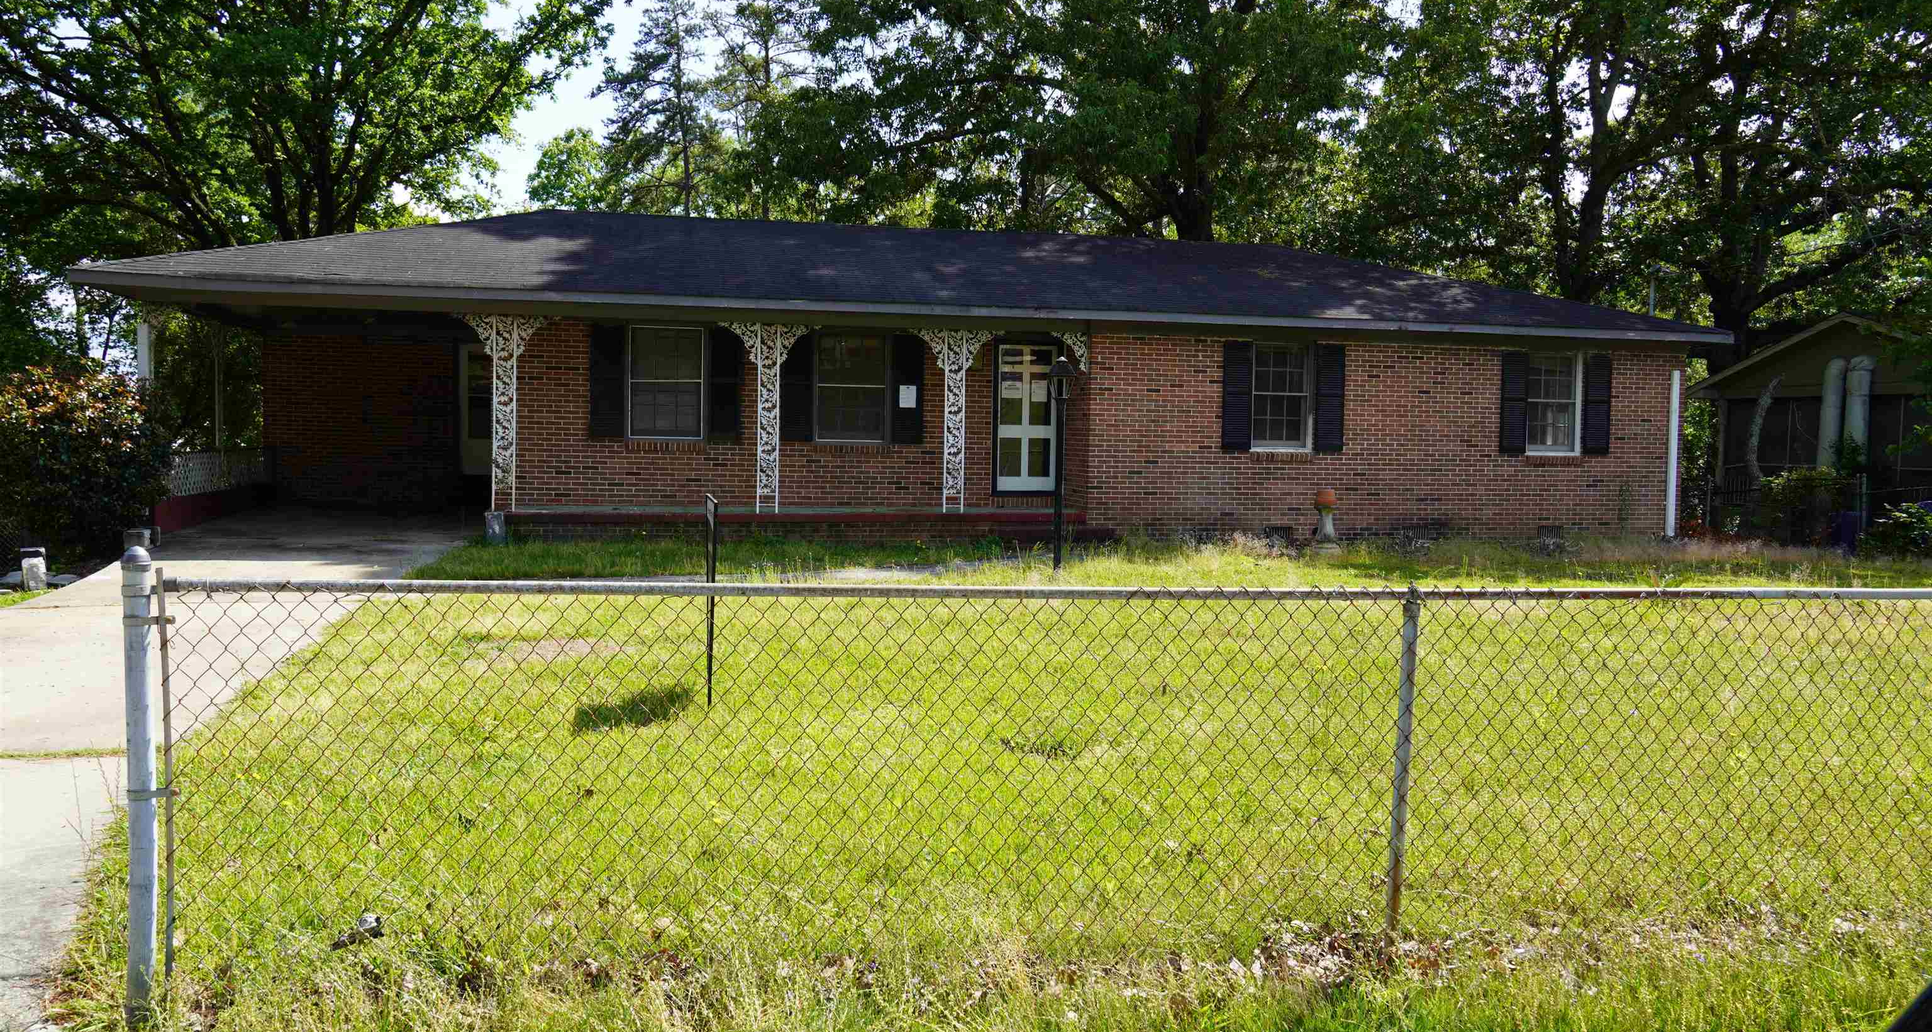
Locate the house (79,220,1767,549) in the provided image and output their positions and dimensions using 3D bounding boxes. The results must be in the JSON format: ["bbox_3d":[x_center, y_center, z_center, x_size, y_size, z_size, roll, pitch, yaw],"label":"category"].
[{"bbox_3d":[-0.444,-2.202,22.789,21.367,4.638,9.500,0,3,-15],"label":"house"}]

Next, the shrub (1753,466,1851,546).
[{"bbox_3d":[12.636,-0.131,21.973,1.380,1.203,1.200,2,3,30],"label":"shrub"}]

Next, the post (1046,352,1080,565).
[{"bbox_3d":[0.951,-0.520,14.551,0.280,2.168,0.280,1,3,-15],"label":"post"}]

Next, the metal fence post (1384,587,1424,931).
[{"bbox_3d":[1.323,0.749,4.405,0.050,1.090,0.050,2,3,-10],"label":"metal fence post"}]

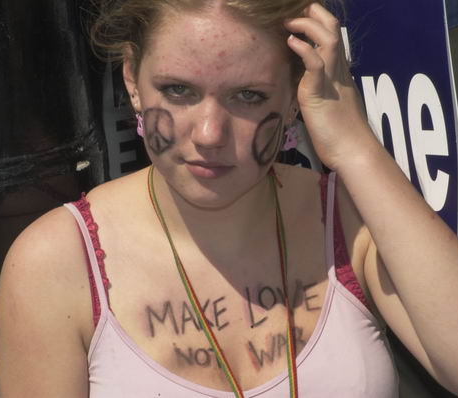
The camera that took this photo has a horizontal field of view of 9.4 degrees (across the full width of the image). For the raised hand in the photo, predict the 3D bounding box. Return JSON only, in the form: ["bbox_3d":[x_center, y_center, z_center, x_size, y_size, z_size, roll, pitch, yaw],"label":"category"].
[{"bbox_3d":[0.095,-0.106,2.620,0.065,0.158,0.085,-12,-2,16],"label":"raised hand"}]

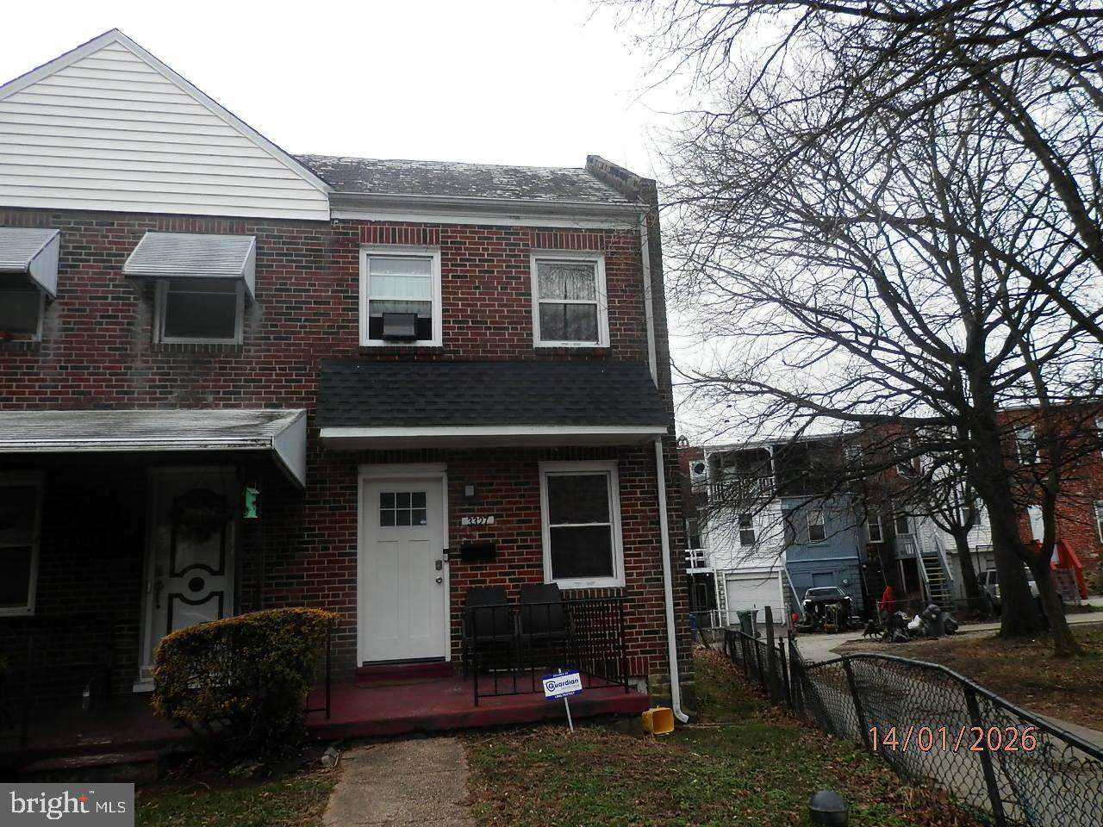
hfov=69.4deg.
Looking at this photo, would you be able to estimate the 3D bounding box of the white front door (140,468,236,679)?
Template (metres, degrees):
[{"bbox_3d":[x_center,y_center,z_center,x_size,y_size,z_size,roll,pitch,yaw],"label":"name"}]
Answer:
[{"bbox_3d":[-3.826,1.659,8.434,0.900,2.170,0.100,0,-11,-11],"label":"white front door"}]

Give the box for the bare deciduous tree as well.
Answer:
[{"bbox_3d":[7.181,-1.462,17.000,9.500,12.400,8.500,0,-11,-11],"label":"bare deciduous tree"}]

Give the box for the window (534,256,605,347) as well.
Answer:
[{"bbox_3d":[0.230,-1.412,9.835,0.945,1.242,0.100,0,-11,-11],"label":"window"}]

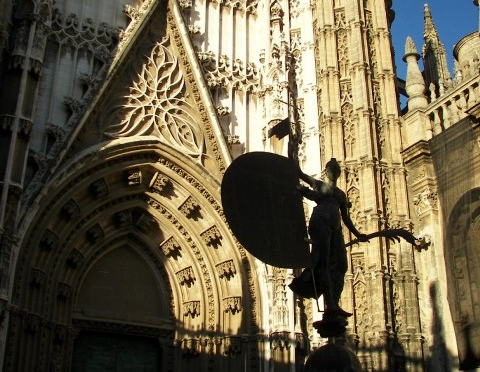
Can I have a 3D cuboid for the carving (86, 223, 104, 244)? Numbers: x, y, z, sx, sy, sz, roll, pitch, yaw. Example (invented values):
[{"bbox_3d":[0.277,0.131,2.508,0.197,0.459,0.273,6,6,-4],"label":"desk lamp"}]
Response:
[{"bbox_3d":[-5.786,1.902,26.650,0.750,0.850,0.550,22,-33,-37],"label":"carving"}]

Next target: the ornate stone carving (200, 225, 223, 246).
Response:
[{"bbox_3d":[-1.274,2.191,29.761,0.750,0.650,0.500,-29,-6,3],"label":"ornate stone carving"}]

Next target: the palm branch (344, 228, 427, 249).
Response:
[{"bbox_3d":[3.055,1.105,13.882,1.700,0.420,0.350,-3,-24,8],"label":"palm branch"}]

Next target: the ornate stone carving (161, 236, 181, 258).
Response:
[{"bbox_3d":[-3.134,2.774,30.018,0.720,0.640,0.500,-35,-2,2],"label":"ornate stone carving"}]

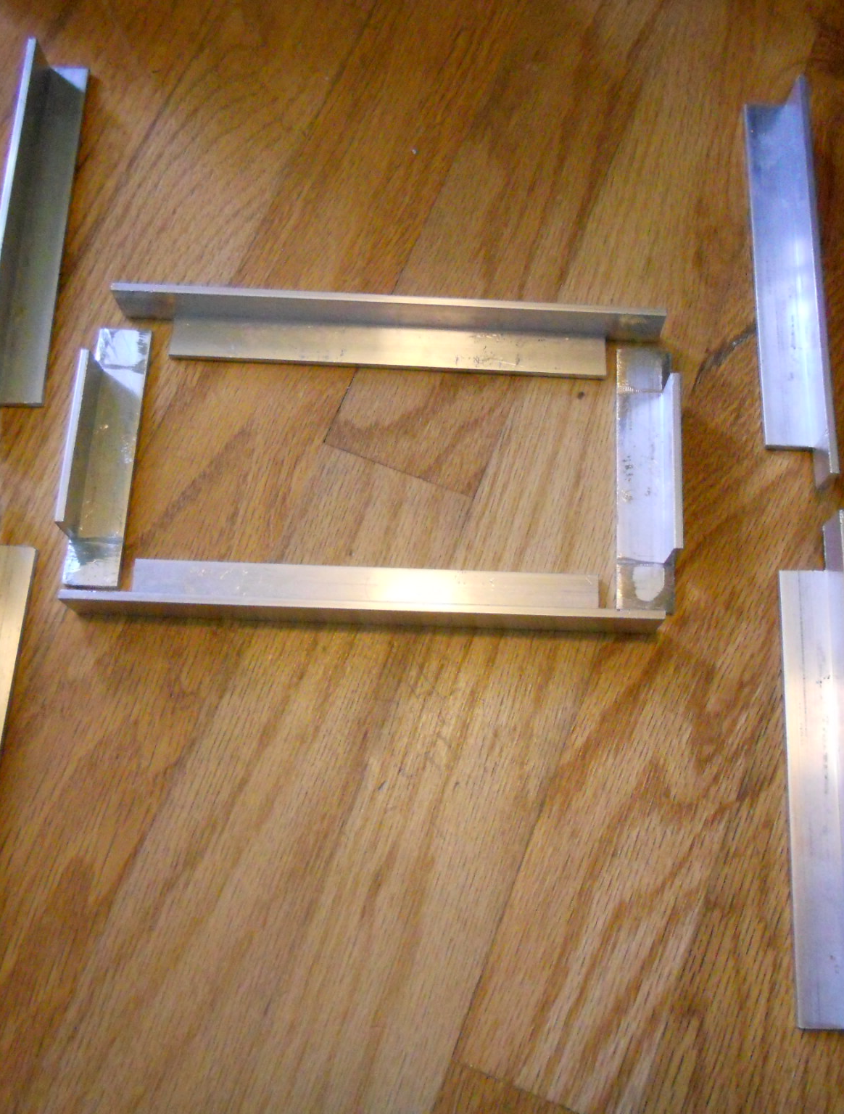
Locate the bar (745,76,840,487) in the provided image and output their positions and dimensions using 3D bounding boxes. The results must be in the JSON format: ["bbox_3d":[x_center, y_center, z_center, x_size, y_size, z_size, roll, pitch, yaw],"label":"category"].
[{"bbox_3d":[0.133,-0.101,0.418,0.019,0.019,0.158,1,74,2],"label":"bar"}]

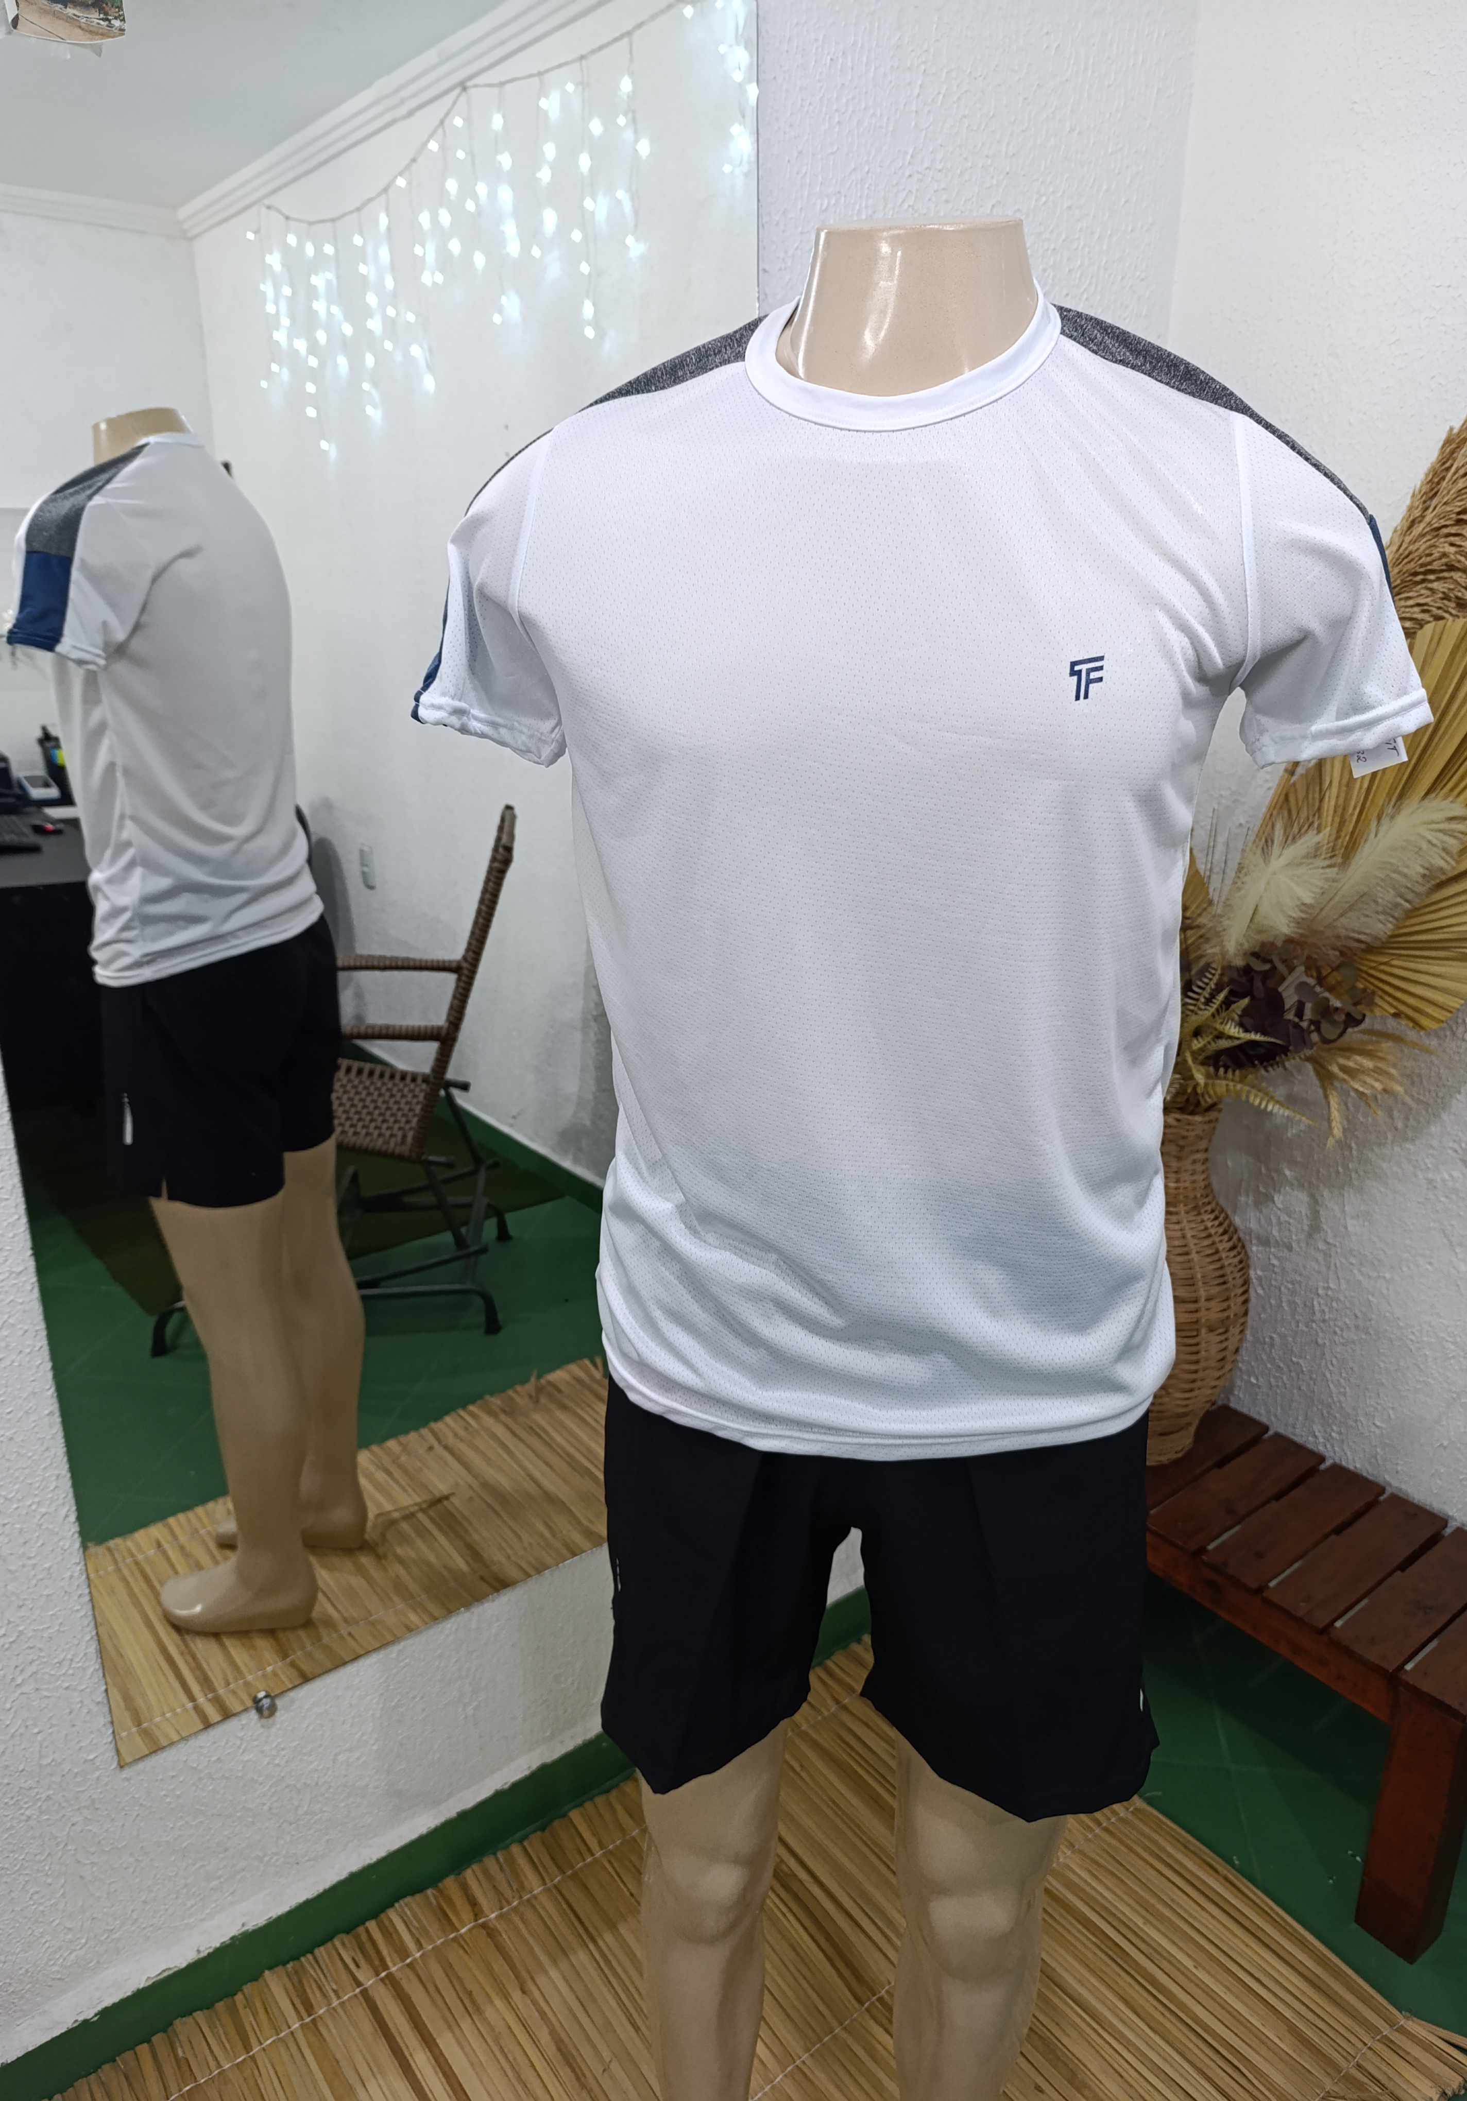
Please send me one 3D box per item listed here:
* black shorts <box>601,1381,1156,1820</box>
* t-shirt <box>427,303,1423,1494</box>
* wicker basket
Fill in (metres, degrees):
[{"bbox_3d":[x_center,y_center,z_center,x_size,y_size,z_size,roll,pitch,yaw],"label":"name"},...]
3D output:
[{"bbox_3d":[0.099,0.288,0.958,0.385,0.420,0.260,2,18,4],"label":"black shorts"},{"bbox_3d":[0.098,-0.099,0.837,0.570,0.635,0.270,2,18,4],"label":"t-shirt"},{"bbox_3d":[0.581,0.311,1.865,0.205,0.505,0.205,-12,22,-33],"label":"wicker basket"}]

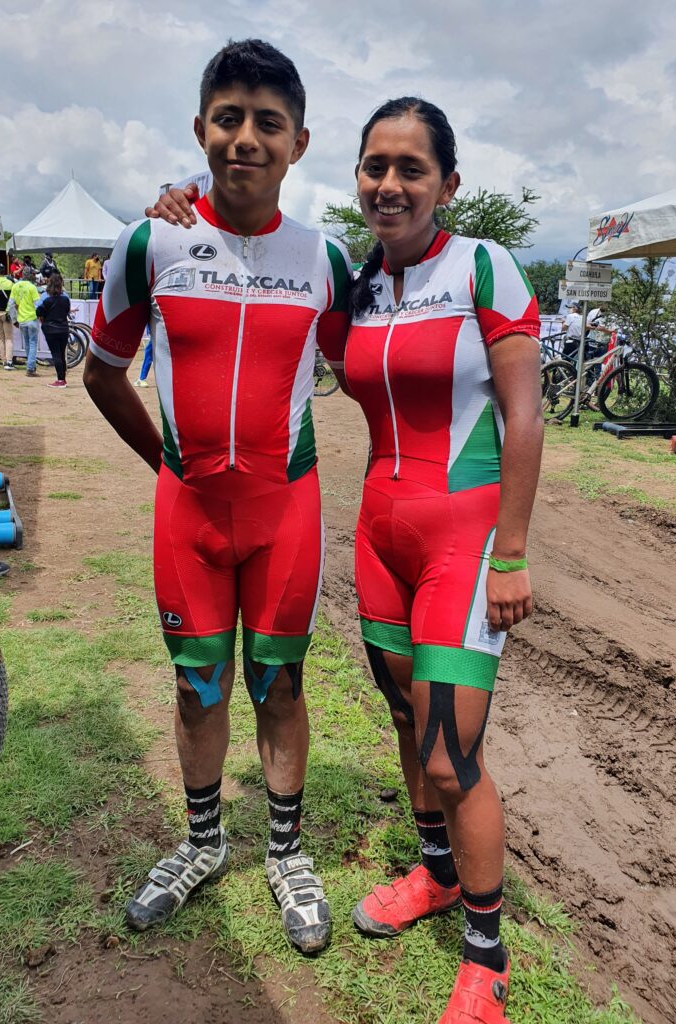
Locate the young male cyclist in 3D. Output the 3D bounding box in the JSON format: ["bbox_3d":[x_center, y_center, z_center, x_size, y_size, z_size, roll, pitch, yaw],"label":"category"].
[{"bbox_3d":[-0.211,0.033,1.495,0.570,1.710,0.380,0,15,-7],"label":"young male cyclist"}]

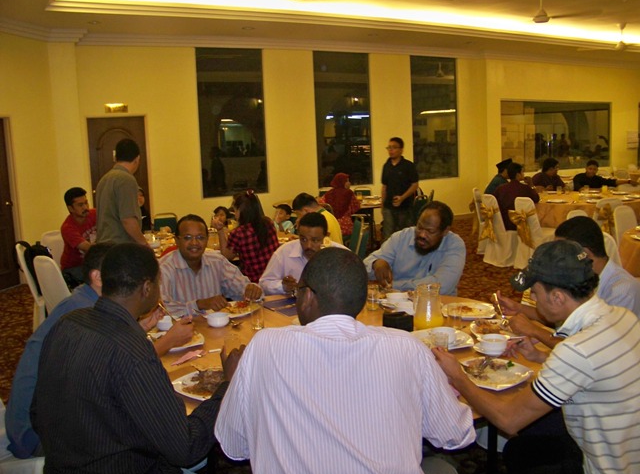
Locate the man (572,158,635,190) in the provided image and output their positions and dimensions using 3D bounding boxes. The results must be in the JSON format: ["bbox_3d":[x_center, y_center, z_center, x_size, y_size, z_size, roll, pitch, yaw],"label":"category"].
[{"bbox_3d":[4.357,-0.564,9.391,0.920,1.260,0.650,-1,8,8],"label":"man"}]

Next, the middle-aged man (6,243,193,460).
[{"bbox_3d":[-0.873,0.647,2.531,0.740,1.240,0.520,-7,9,-30],"label":"middle-aged man"}]

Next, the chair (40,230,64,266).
[{"bbox_3d":[-2.242,0.415,5.671,0.560,0.930,0.450,-1,8,9],"label":"chair"}]

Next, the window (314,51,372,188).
[{"bbox_3d":[0.444,-2.127,11.141,1.142,2.389,0.120,-7,9,-27],"label":"window"}]

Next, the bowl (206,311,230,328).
[{"bbox_3d":[-0.491,0.413,2.949,0.109,0.054,0.109,-2,8,0],"label":"bowl"}]

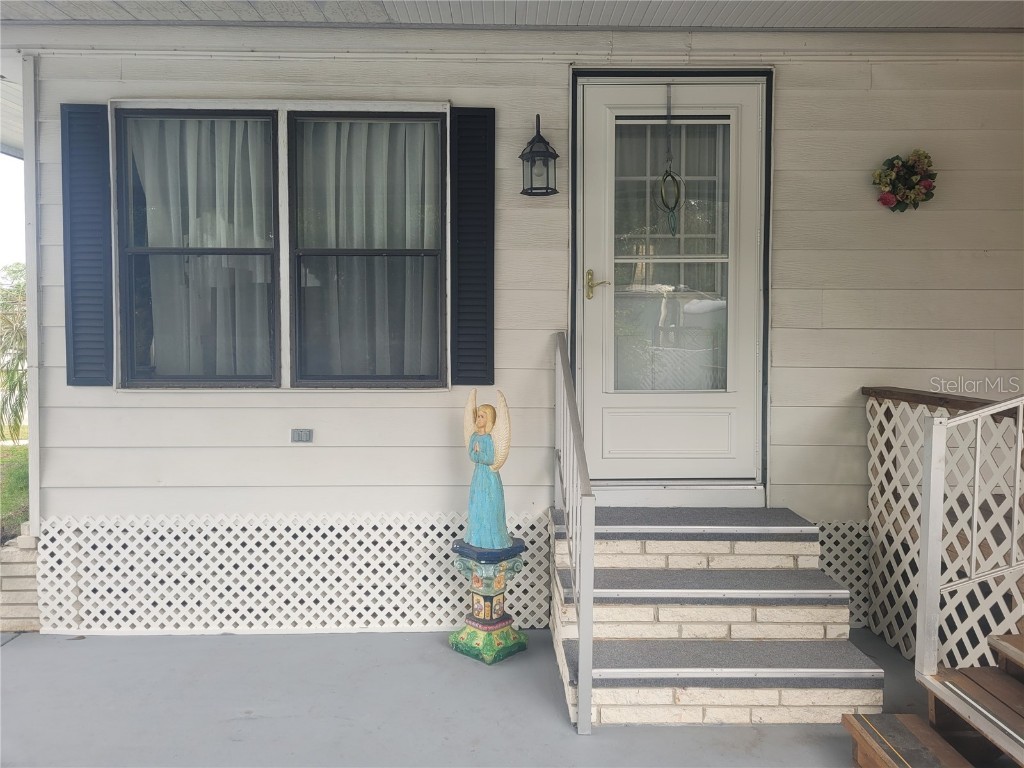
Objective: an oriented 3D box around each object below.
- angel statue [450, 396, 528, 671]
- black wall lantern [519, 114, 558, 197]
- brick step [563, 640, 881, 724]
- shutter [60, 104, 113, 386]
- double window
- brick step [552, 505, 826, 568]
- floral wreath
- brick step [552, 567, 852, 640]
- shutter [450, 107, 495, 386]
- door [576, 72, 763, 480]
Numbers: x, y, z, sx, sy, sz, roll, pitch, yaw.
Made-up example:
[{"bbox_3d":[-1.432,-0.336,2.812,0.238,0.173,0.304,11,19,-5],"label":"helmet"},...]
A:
[{"bbox_3d":[-0.106,0.659,3.722,0.290,1.257,0.290,2,3,39],"label":"angel statue"},{"bbox_3d":[0.132,-1.123,3.780,0.197,0.400,0.230,0,3,-1],"label":"black wall lantern"},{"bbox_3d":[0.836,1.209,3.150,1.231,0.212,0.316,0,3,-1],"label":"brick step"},{"bbox_3d":[-2.135,-0.697,3.864,0.238,1.399,0.030,0,3,-1],"label":"shutter"},{"bbox_3d":[-1.167,-0.684,3.890,1.652,1.390,0.080,0,3,-1],"label":"double window"},{"bbox_3d":[0.826,0.752,3.791,1.231,0.203,0.401,0,3,-1],"label":"brick step"},{"bbox_3d":[1.982,-1.024,3.880,0.326,0.310,0.100,0,3,-1],"label":"floral wreath"},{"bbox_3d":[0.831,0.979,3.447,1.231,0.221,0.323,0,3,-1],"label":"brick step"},{"bbox_3d":[-0.199,-0.696,3.895,0.224,1.389,0.030,0,3,-1],"label":"shutter"},{"bbox_3d":[0.817,-0.536,3.928,0.961,2.038,0.060,0,3,-1],"label":"door"}]

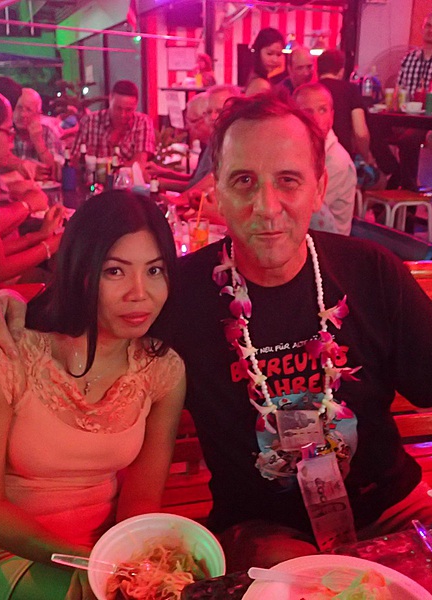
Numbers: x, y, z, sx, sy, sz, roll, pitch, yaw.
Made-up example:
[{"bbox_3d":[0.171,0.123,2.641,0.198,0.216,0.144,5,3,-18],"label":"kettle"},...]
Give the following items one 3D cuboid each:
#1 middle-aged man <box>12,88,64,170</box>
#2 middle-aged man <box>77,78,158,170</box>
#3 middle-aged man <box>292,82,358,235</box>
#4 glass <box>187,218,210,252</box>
[{"bbox_3d":[-0.963,-0.557,3.739,0.500,1.280,0.750,-7,20,-17],"label":"middle-aged man"},{"bbox_3d":[-0.463,-0.577,3.736,0.520,1.300,0.780,-5,20,-11],"label":"middle-aged man"},{"bbox_3d":[0.293,-0.292,2.888,0.750,1.290,0.480,-11,22,-26],"label":"middle-aged man"},{"bbox_3d":[-0.061,-0.204,2.206,0.070,0.130,0.070,-1,19,0],"label":"glass"}]

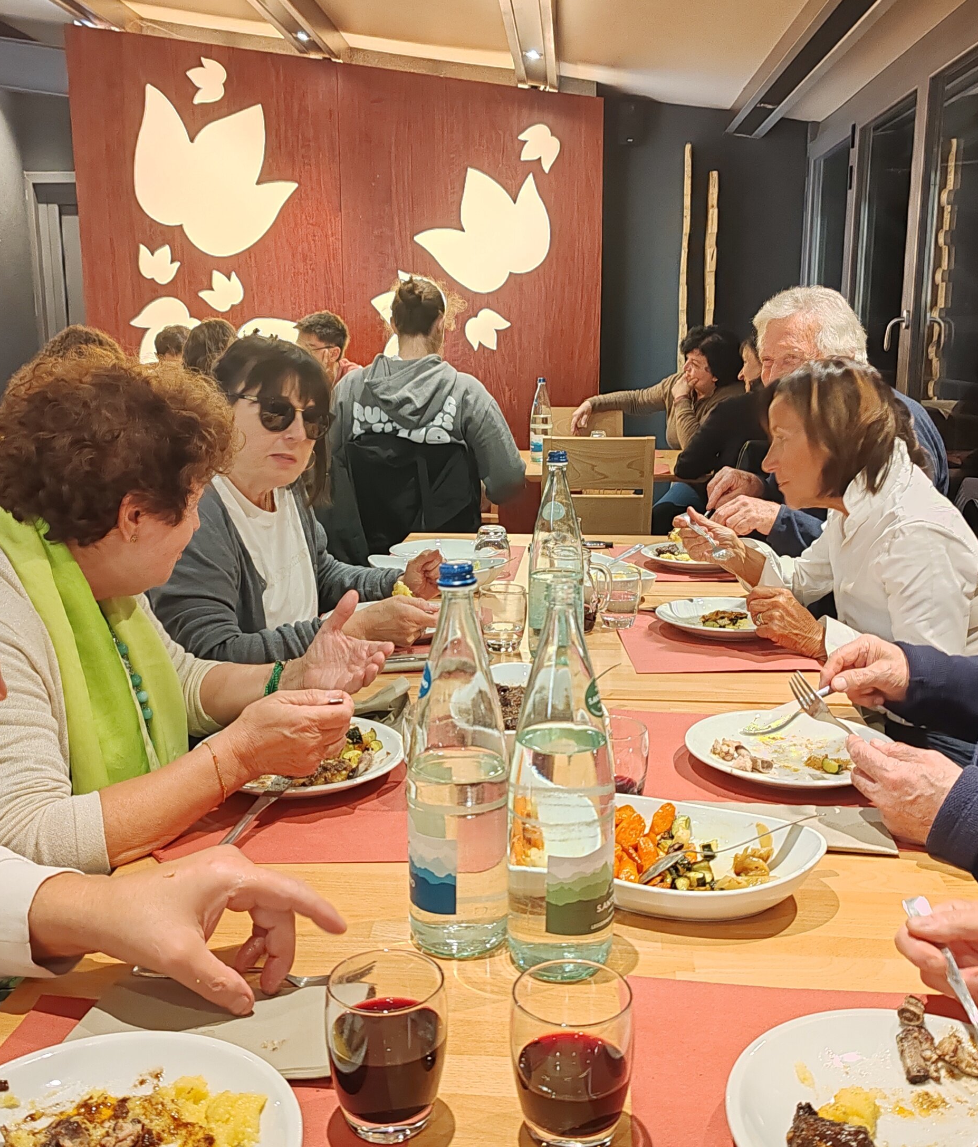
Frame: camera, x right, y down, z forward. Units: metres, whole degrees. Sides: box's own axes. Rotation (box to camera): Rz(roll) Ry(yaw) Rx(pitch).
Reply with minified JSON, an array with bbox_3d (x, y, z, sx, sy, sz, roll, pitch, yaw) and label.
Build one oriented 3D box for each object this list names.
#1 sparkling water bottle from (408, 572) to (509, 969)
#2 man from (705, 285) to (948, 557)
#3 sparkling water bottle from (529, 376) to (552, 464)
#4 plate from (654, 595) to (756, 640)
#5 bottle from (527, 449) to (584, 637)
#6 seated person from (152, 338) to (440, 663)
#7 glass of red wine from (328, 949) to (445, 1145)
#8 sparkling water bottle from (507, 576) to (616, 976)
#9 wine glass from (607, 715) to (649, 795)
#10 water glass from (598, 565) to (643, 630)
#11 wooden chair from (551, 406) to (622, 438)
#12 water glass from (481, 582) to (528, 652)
[{"bbox_3d":[-0.025,0.148,0.968,0.083,0.316,0.083,1,12,4],"label":"sparkling water bottle"},{"bbox_3d":[0.739,0.052,2.642,0.600,1.345,0.520,-1,11,-1],"label":"man"},{"bbox_3d":[0.199,-0.581,4.507,0.083,0.316,0.083,1,12,4],"label":"sparkling water bottle"},{"bbox_3d":[0.409,0.080,2.003,0.257,0.027,0.257,1,12,4],"label":"plate"},{"bbox_3d":[0.105,-0.032,1.840,0.083,0.316,0.083,1,12,4],"label":"bottle"},{"bbox_3d":[-0.364,0.231,2.001,0.680,1.240,0.490,4,13,22],"label":"seated person"},{"bbox_3d":[-0.065,0.303,0.760,0.077,0.097,0.077,1,12,4],"label":"glass of red wine"},{"bbox_3d":[0.059,0.157,0.942,0.087,0.314,0.087,1,11,4],"label":"sparkling water bottle"},{"bbox_3d":[0.128,0.207,1.245,0.078,0.096,0.078,1,11,4],"label":"wine glass"},{"bbox_3d":[0.225,0.043,2.062,0.078,0.096,0.078,1,11,4],"label":"water glass"},{"bbox_3d":[0.405,-0.267,5.269,0.410,0.890,0.480,1,12,4],"label":"wooden chair"},{"bbox_3d":[0.023,0.074,1.912,0.078,0.096,0.078,1,11,4],"label":"water glass"}]

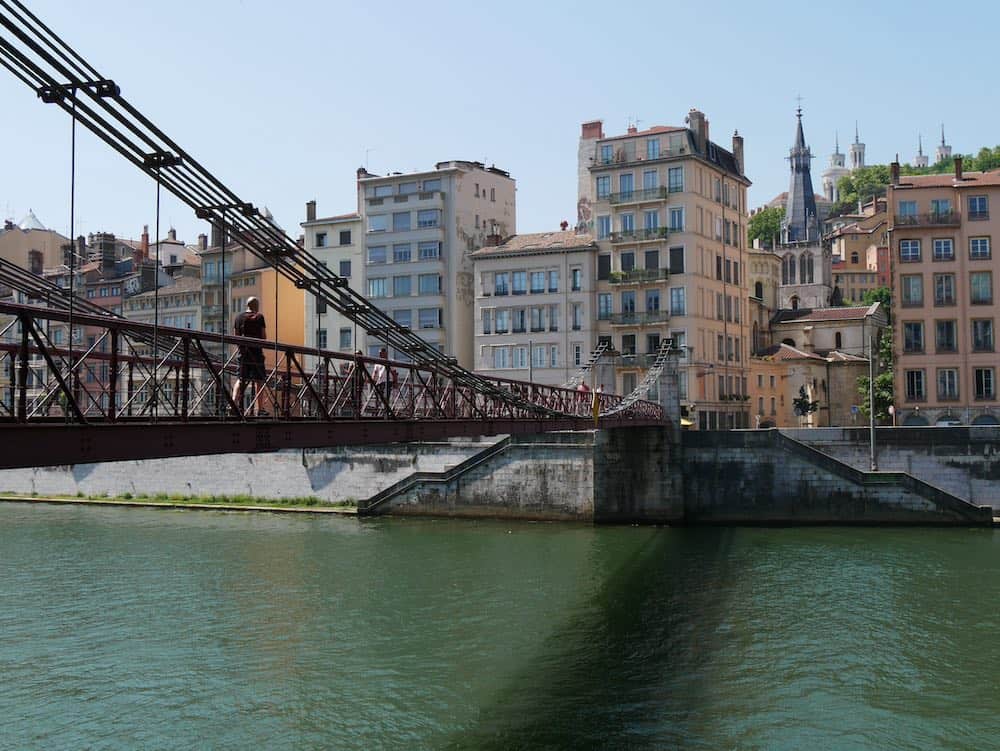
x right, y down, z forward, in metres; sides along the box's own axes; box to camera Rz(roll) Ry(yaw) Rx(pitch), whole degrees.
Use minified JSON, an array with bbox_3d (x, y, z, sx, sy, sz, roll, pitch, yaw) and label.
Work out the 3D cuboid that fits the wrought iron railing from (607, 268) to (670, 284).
[{"bbox_3d":[12.402,-8.806,97.991,5.150,1.150,0.800,-2,-3,27],"label":"wrought iron railing"}]

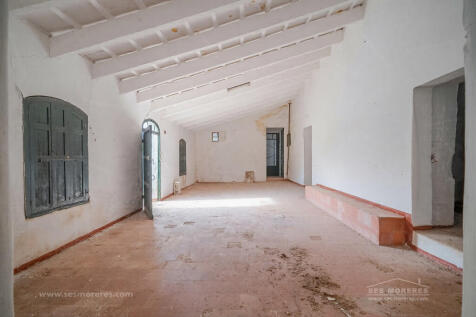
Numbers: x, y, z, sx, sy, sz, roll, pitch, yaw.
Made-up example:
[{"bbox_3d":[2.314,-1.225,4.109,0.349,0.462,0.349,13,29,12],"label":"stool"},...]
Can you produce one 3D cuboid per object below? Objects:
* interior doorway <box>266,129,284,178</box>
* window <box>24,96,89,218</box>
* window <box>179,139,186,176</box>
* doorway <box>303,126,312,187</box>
[{"bbox_3d":[1.910,-0.270,10.050,0.890,2.440,0.200,0,0,2],"label":"interior doorway"},{"bbox_3d":[-2.290,-0.057,2.590,0.080,1.430,0.880,0,0,2],"label":"window"},{"bbox_3d":[-2.140,-0.045,7.680,0.100,1.430,0.880,0,0,2],"label":"window"},{"bbox_3d":[2.560,-0.010,7.000,0.200,2.200,0.880,0,0,2],"label":"doorway"}]

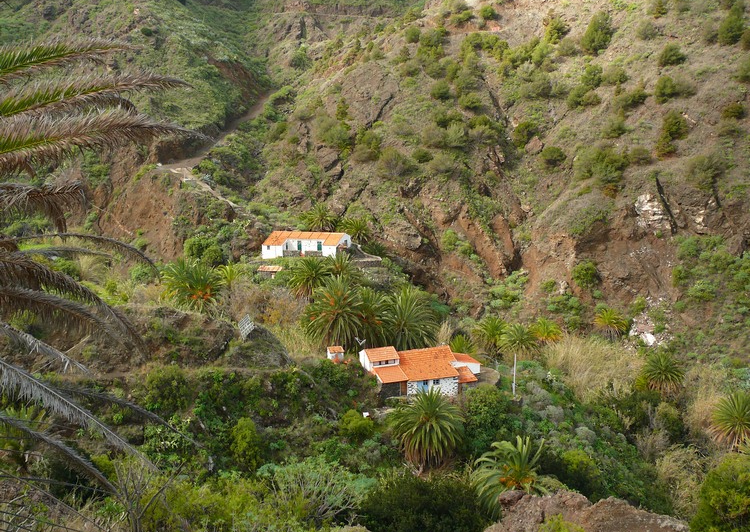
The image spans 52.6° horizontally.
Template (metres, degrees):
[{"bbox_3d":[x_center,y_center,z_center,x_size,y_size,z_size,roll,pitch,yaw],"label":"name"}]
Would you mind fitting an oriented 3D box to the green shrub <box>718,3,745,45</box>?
[{"bbox_3d":[81.824,-55.429,174.000,6.100,9.200,6.000,5,13,25],"label":"green shrub"}]

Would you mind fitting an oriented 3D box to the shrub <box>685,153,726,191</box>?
[{"bbox_3d":[67.573,-19.117,155.000,8.200,7.200,7.800,0,13,0],"label":"shrub"}]

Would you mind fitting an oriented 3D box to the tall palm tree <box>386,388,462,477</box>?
[{"bbox_3d":[5.760,18.520,84.810,8.500,9.860,8.500,1,14,4],"label":"tall palm tree"}]

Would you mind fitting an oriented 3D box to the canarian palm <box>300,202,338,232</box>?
[{"bbox_3d":[-11.080,-9.280,151.310,7.580,7.160,7.580,-1,14,-4],"label":"canarian palm"}]

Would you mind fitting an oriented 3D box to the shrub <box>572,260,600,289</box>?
[{"bbox_3d":[41.290,1.660,148.000,5.300,5.680,4.770,0,12,0],"label":"shrub"}]

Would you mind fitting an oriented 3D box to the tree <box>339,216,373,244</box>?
[{"bbox_3d":[-3.987,-7.361,155.000,7.000,6.000,7.000,0,12,-1],"label":"tree"}]

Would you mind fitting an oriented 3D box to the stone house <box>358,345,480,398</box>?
[{"bbox_3d":[6.529,13.653,100.000,15.000,5.200,7.600,-4,12,-18],"label":"stone house"}]

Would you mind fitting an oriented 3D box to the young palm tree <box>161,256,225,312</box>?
[{"bbox_3d":[-26.096,2.947,109.000,8.700,7.700,8.500,0,13,0],"label":"young palm tree"}]

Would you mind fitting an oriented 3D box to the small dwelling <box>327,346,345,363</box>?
[{"bbox_3d":[-5.196,11.924,101.000,1.900,2.200,2.000,-4,14,-15],"label":"small dwelling"}]

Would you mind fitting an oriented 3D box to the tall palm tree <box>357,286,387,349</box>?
[{"bbox_3d":[-0.517,7.756,112.000,7.000,9.400,7.000,0,12,0],"label":"tall palm tree"}]

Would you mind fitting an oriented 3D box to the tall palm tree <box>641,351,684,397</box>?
[{"bbox_3d":[40.578,15.314,107.000,6.200,6.300,6.200,4,12,20],"label":"tall palm tree"}]

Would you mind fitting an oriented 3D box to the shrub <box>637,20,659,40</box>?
[{"bbox_3d":[60.690,-52.680,168.850,4.900,4.250,4.660,5,14,18],"label":"shrub"}]

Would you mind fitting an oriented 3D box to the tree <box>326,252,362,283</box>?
[{"bbox_3d":[-5.510,0.810,137.000,6.310,6.600,6.310,0,12,0],"label":"tree"}]

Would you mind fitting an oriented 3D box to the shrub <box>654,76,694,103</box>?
[{"bbox_3d":[65.186,-38.415,165.000,8.500,5.800,7.200,5,12,21],"label":"shrub"}]

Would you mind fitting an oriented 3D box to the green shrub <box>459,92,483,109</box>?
[{"bbox_3d":[23.683,-41.042,188.000,5.800,4.500,5.600,0,13,0],"label":"green shrub"}]

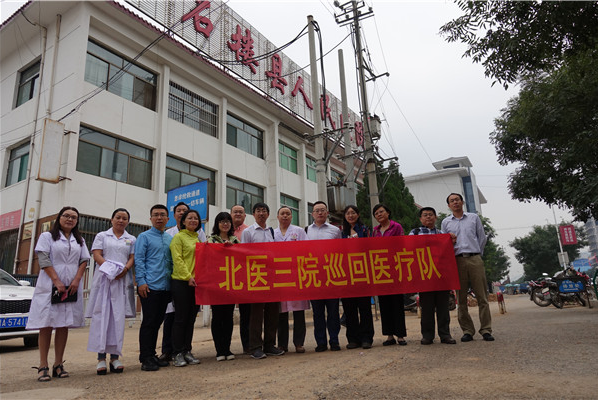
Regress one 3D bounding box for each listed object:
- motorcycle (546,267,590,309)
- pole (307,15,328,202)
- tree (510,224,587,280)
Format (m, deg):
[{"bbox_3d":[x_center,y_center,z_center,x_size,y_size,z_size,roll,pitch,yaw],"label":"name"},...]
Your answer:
[{"bbox_3d":[8.200,2.680,12.150,1.950,1.150,0.750,6,-17,-30],"label":"motorcycle"},{"bbox_3d":[0.640,-1.440,12.080,0.310,9.700,0.310,-12,-17,32],"label":"pole"},{"bbox_3d":[19.100,4.500,30.000,5.200,5.600,5.200,-12,-17,32],"label":"tree"}]

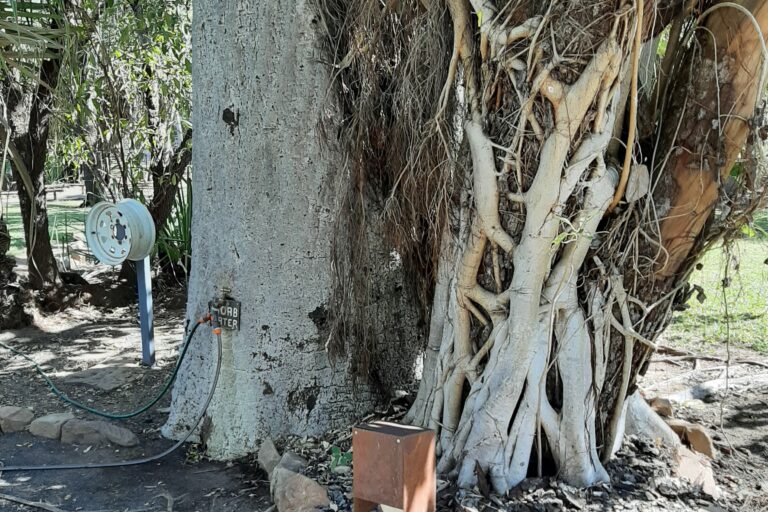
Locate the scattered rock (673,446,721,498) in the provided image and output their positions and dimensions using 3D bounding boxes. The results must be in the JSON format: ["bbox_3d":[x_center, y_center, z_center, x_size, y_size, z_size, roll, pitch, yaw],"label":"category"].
[{"bbox_3d":[1.370,0.947,3.370,0.140,0.140,0.240,-3,9,-20],"label":"scattered rock"}]

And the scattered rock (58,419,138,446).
[{"bbox_3d":[-1.441,0.894,3.902,0.375,0.125,0.170,0,9,-3],"label":"scattered rock"}]

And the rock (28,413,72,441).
[{"bbox_3d":[-1.716,0.877,3.961,0.197,0.120,0.170,0,9,0],"label":"rock"}]

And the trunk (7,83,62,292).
[{"bbox_3d":[-3.270,-0.632,7.186,0.460,1.950,0.400,0,9,0],"label":"trunk"}]

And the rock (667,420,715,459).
[{"bbox_3d":[1.463,0.880,3.675,0.196,0.164,0.200,0,9,0],"label":"rock"}]

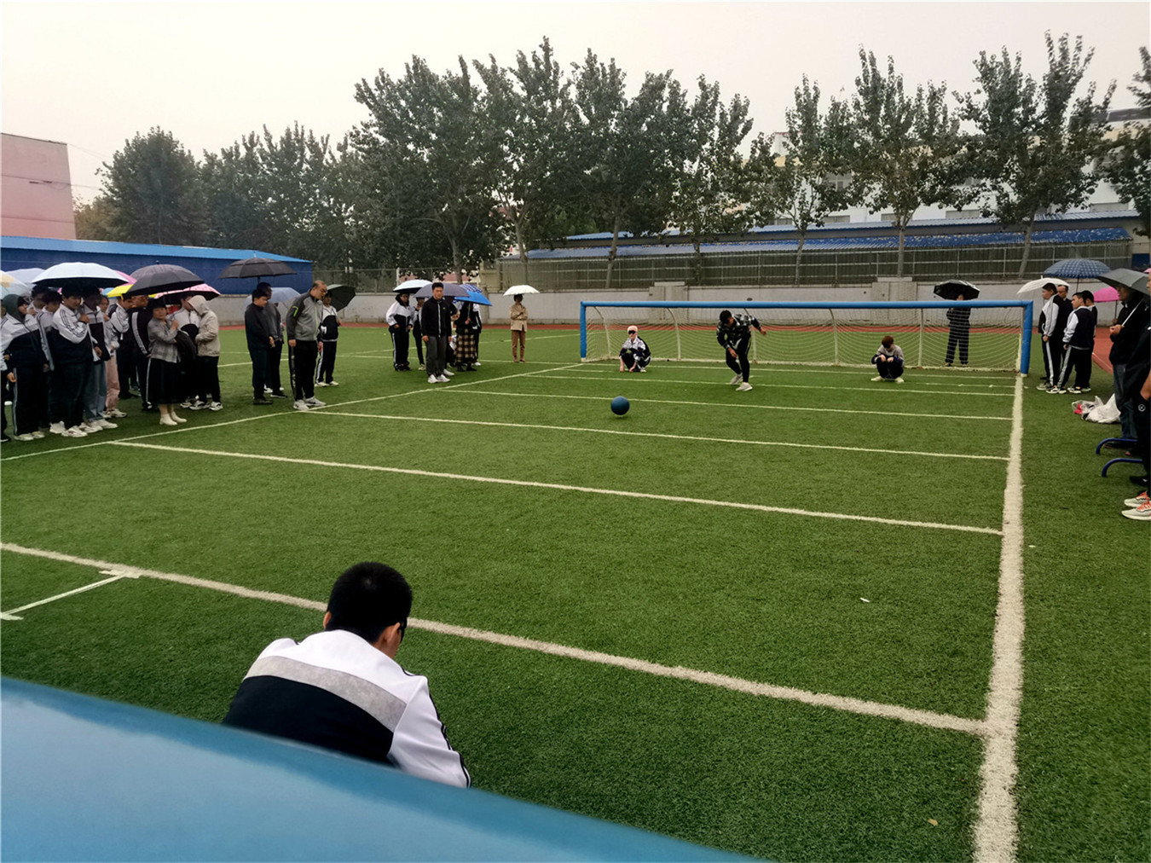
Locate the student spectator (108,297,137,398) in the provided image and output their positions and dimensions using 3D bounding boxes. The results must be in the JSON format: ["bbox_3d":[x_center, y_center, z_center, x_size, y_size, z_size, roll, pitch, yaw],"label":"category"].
[{"bbox_3d":[-7.057,-1.326,14.058,0.450,1.620,0.500,3,9,20],"label":"student spectator"}]

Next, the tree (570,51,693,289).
[{"bbox_3d":[3.047,-14.197,49.064,6.940,12.600,6.590,0,9,2],"label":"tree"}]

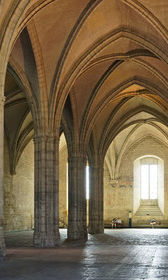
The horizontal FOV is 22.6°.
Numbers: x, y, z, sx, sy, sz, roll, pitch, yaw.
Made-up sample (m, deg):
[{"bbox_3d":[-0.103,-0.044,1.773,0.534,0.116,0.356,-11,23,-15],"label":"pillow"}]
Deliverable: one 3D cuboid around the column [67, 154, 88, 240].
[{"bbox_3d":[-0.457,4.039,29.500,1.380,6.000,1.380,-1,-5,7],"label":"column"}]

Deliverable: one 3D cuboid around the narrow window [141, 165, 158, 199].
[{"bbox_3d":[7.798,5.000,50.000,2.100,4.000,0.300,-1,-5,7],"label":"narrow window"}]

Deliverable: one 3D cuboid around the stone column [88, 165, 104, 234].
[{"bbox_3d":[1.086,5.171,36.500,1.380,6.000,1.380,-1,-5,7],"label":"stone column"}]

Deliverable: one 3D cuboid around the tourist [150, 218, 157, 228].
[{"bbox_3d":[8.098,9.702,48.800,0.650,1.220,0.700,-1,-5,7],"label":"tourist"}]

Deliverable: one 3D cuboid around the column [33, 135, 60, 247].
[{"bbox_3d":[-2.009,2.705,22.500,1.380,6.000,1.380,-1,-5,7],"label":"column"}]

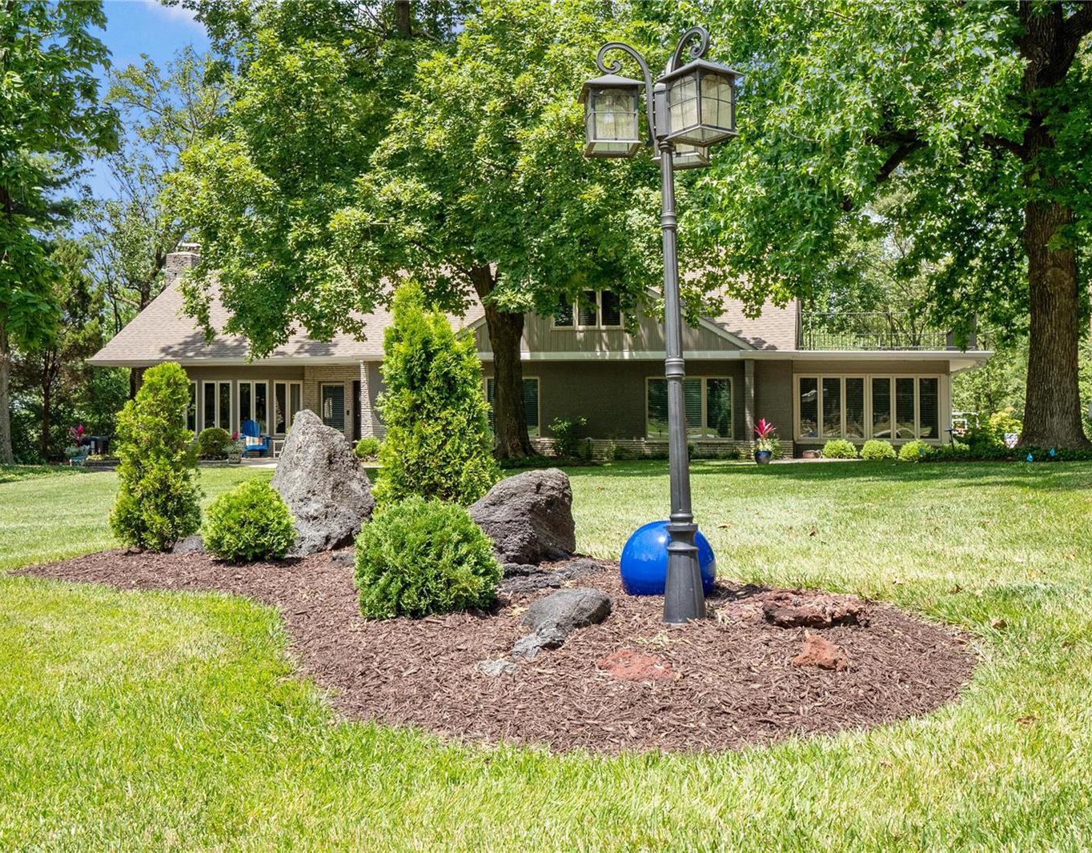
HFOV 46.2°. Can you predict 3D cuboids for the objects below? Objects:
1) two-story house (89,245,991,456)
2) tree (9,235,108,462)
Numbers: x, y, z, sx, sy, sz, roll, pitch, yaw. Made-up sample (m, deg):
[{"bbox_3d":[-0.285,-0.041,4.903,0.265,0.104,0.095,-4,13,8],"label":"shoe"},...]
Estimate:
[{"bbox_3d":[-0.200,-2.350,38.600,23.500,6.400,11.500,0,0,1],"label":"two-story house"},{"bbox_3d":[-13.556,-2.125,35.800,2.800,6.200,2.800,0,0,0],"label":"tree"}]

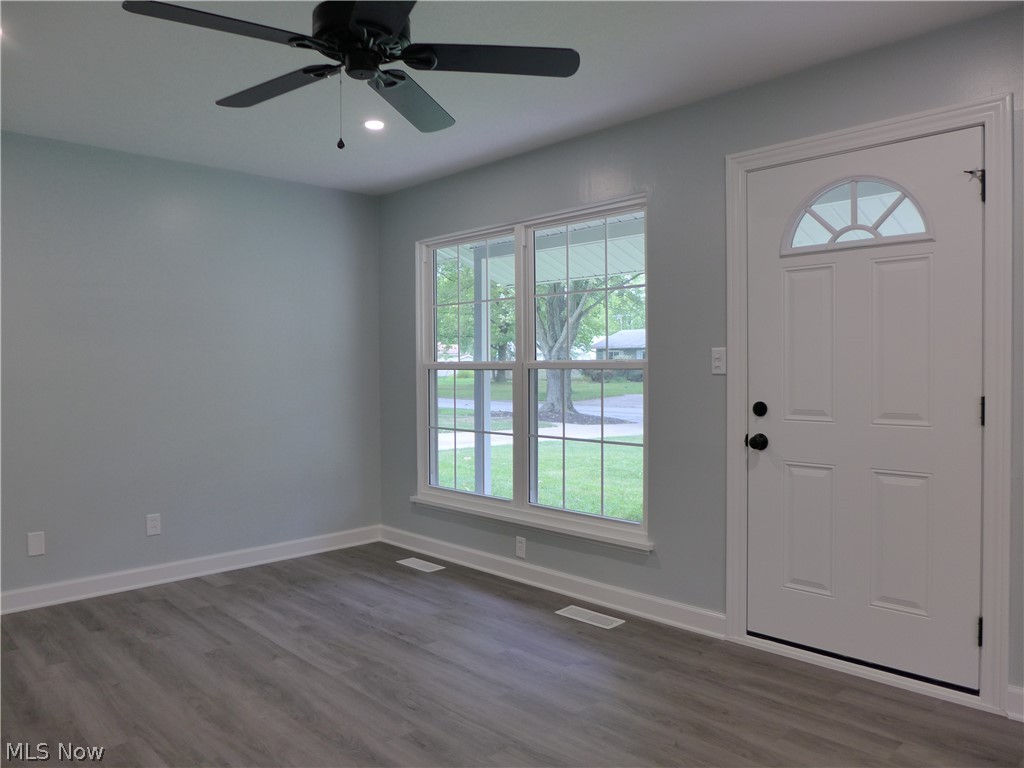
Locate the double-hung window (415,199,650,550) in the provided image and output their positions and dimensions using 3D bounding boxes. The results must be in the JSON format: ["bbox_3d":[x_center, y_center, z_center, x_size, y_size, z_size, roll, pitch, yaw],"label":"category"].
[{"bbox_3d":[0.035,-0.064,4.179,1.848,1.770,0.120,1,1,44],"label":"double-hung window"}]

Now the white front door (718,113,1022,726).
[{"bbox_3d":[1.382,0.076,2.880,1.073,2.189,0.120,1,1,44],"label":"white front door"}]

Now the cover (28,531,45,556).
[{"bbox_3d":[-2.465,0.832,3.684,0.080,0.122,0.012,-1,1,-45],"label":"cover"}]

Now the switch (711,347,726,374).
[{"bbox_3d":[0.948,-0.103,3.245,0.075,0.122,0.012,1,1,44],"label":"switch"}]

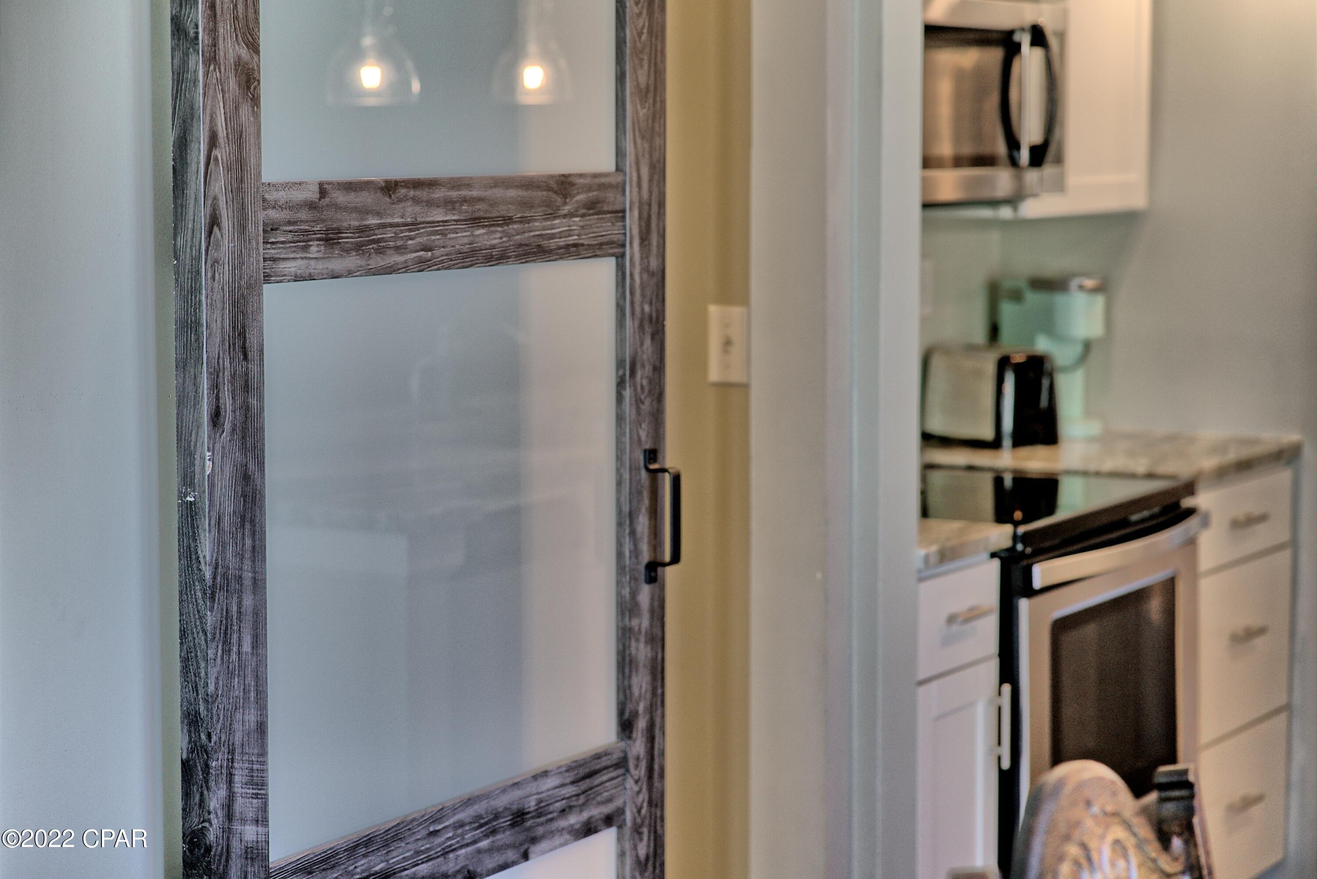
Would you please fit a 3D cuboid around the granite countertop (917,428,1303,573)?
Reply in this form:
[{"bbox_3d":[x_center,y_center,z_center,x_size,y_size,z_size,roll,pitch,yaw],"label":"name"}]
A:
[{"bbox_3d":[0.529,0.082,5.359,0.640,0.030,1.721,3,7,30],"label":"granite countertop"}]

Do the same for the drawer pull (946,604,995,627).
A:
[{"bbox_3d":[0.464,0.261,4.627,0.034,0.012,0.132,3,7,30],"label":"drawer pull"}]

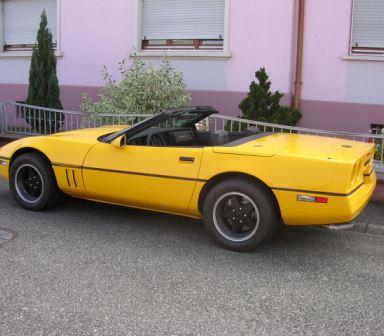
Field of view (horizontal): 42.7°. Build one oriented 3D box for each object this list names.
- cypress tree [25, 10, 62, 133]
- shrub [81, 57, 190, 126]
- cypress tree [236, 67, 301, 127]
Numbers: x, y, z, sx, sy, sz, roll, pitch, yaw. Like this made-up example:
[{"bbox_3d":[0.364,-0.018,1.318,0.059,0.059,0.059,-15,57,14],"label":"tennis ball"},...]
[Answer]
[{"bbox_3d":[-2.750,-1.740,8.980,0.770,2.300,0.770,7,13,27],"label":"cypress tree"},{"bbox_3d":[-0.940,-1.070,8.120,1.750,1.500,1.600,1,12,0],"label":"shrub"},{"bbox_3d":[1.120,-0.750,7.100,0.900,1.300,0.880,7,13,27],"label":"cypress tree"}]

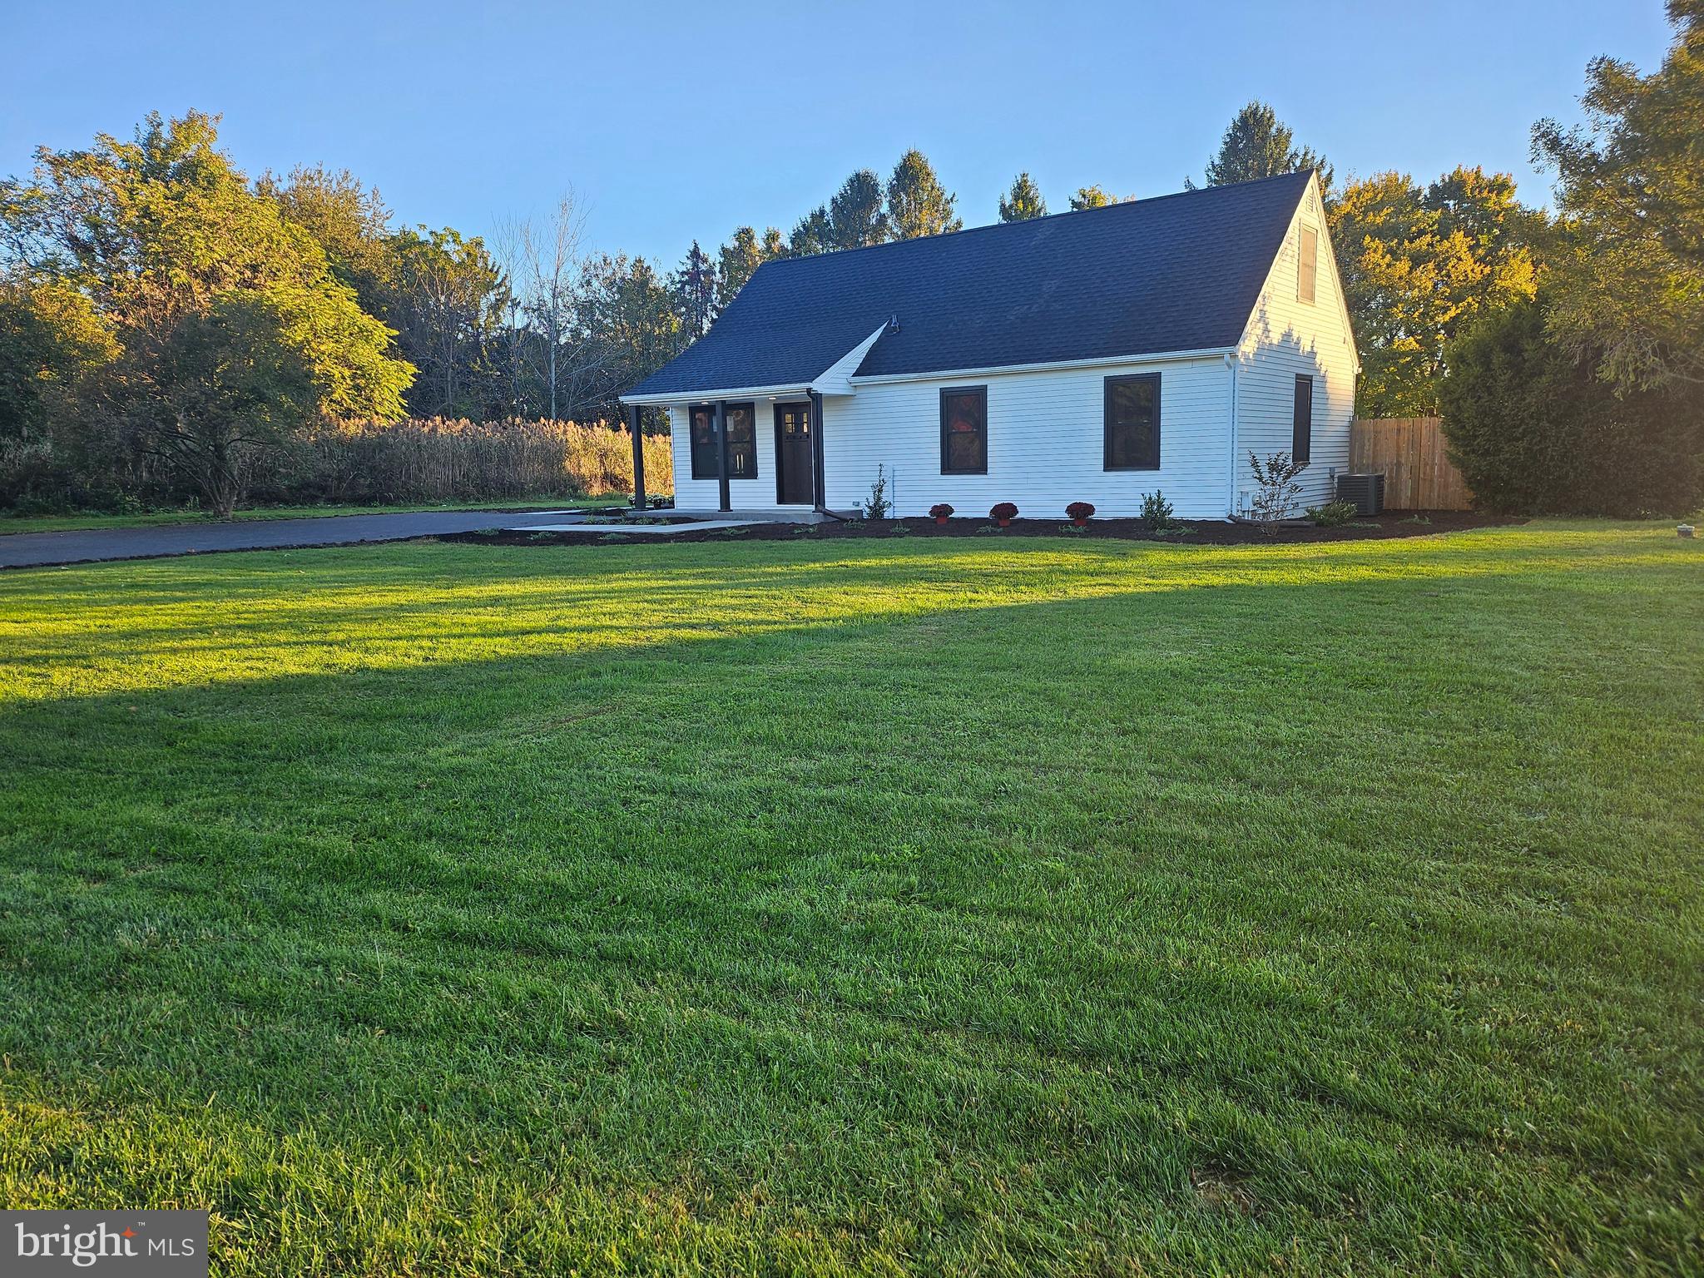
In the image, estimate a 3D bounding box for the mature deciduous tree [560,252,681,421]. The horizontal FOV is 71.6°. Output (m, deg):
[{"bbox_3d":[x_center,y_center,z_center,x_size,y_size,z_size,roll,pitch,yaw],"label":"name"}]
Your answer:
[{"bbox_3d":[-10.777,-12.418,55.806,6.200,11.288,6.200,-3,8,-10],"label":"mature deciduous tree"}]

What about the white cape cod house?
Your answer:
[{"bbox_3d":[2.816,-5.727,25.107,13.102,6.118,8.826,5,10,37],"label":"white cape cod house"}]

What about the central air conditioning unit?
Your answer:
[{"bbox_3d":[9.900,-2.787,22.853,0.740,0.780,0.740,5,10,37],"label":"central air conditioning unit"}]

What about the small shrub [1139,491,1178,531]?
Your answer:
[{"bbox_3d":[5.016,-2.109,19.266,0.580,0.620,0.550,5,10,37],"label":"small shrub"}]

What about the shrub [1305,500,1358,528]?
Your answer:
[{"bbox_3d":[8.340,-2.216,20.524,0.850,0.460,0.750,5,10,37],"label":"shrub"}]

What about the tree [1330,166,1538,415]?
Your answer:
[{"bbox_3d":[16.698,-8.860,34.277,7.200,9.304,7.200,2,9,25],"label":"tree"}]

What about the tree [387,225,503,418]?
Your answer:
[{"bbox_3d":[-16.161,-11.118,48.366,5.600,11.165,5.600,-4,9,-18],"label":"tree"}]

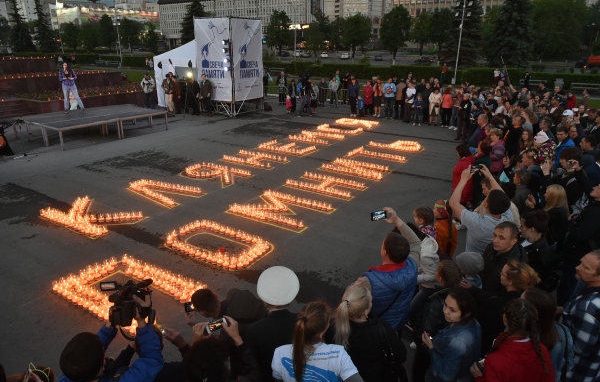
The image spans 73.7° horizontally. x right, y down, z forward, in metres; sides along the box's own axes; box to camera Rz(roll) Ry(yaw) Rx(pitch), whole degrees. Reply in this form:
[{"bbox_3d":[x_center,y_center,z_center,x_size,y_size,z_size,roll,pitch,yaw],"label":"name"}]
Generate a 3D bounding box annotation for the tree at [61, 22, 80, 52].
[{"bbox_3d":[-53.361,-35.637,93.722,3.983,7.306,3.983,-9,22,-26],"label":"tree"}]

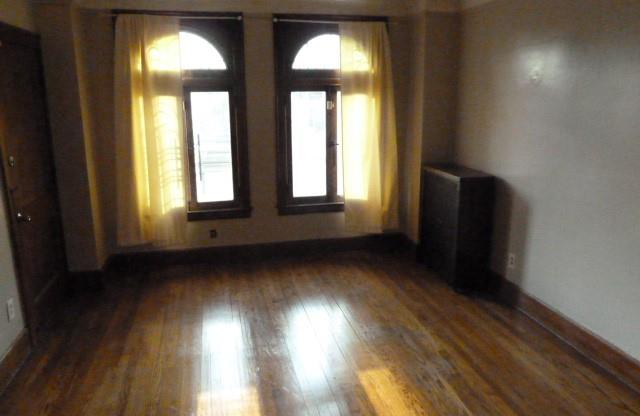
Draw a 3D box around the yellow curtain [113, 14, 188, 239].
[{"bbox_3d":[-1.560,-0.643,4.235,0.678,2.086,0.120,-3,14,-12],"label":"yellow curtain"}]

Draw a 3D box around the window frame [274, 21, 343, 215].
[{"bbox_3d":[0.112,-0.892,4.679,1.122,1.901,0.110,-3,14,-12],"label":"window frame"}]

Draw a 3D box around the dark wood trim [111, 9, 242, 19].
[{"bbox_3d":[-1.252,-1.725,4.125,1.106,0.051,0.060,-3,14,-12],"label":"dark wood trim"}]

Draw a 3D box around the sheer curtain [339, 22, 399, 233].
[{"bbox_3d":[0.504,-0.762,4.678,0.661,2.100,0.120,-3,14,-12],"label":"sheer curtain"}]

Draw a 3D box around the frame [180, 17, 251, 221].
[{"bbox_3d":[-1.257,-0.809,4.386,1.110,1.903,0.110,-3,14,-12],"label":"frame"}]

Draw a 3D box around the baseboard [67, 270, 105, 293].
[{"bbox_3d":[-2.061,0.634,4.094,0.306,0.168,0.030,-3,14,-12],"label":"baseboard"}]

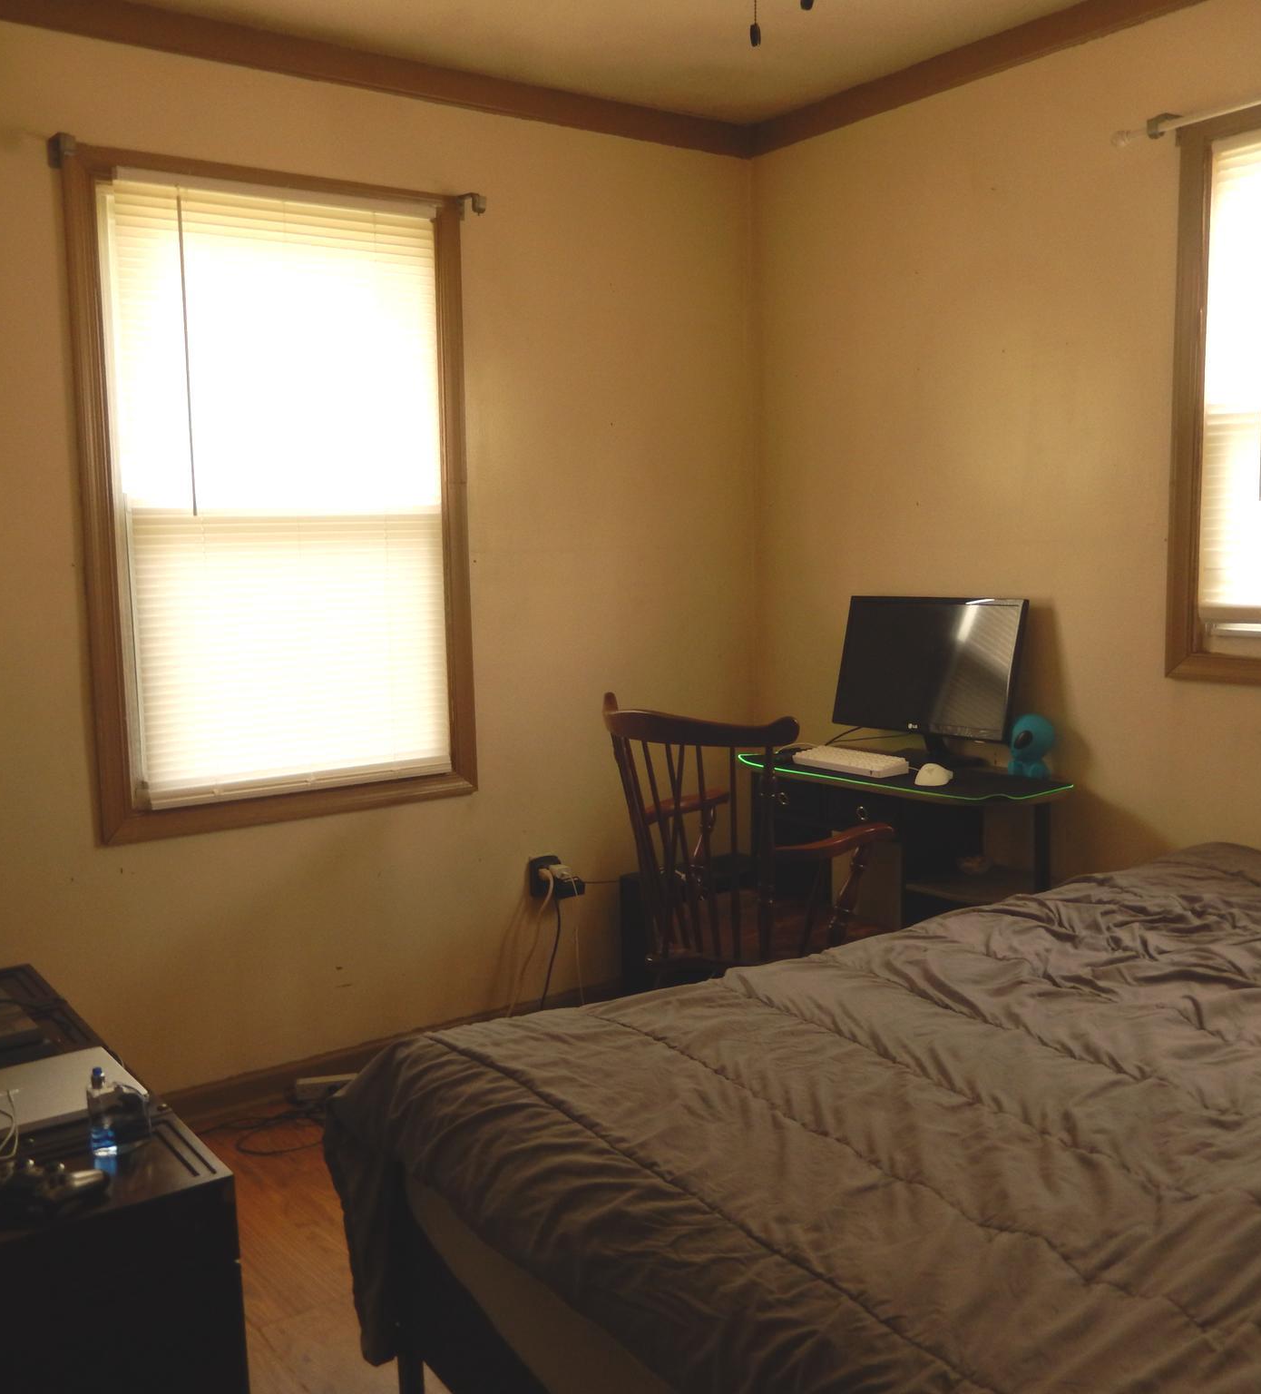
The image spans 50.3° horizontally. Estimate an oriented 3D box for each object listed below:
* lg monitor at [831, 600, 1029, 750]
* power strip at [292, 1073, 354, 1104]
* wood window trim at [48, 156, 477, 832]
[{"bbox_3d":[0.701,-0.064,3.184,0.120,0.335,0.530,-6,9,-36],"label":"lg monitor"},{"bbox_3d":[-0.638,0.931,3.186,0.300,0.047,0.050,-3,8,-14],"label":"power strip"},{"bbox_3d":[-0.767,-0.431,3.034,0.910,1.430,0.060,-6,9,-36],"label":"wood window trim"}]

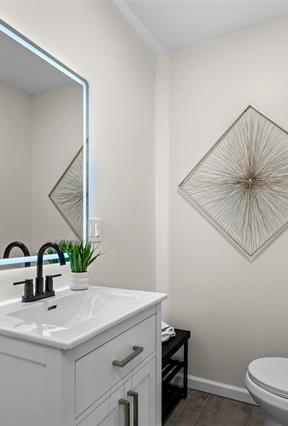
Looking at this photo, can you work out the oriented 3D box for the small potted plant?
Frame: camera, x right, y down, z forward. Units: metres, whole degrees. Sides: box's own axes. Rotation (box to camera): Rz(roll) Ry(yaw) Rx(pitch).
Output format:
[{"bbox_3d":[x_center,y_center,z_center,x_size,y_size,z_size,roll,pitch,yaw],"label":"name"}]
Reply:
[{"bbox_3d":[-0.275,0.237,1.278,0.165,0.212,0.170,0,-2,0],"label":"small potted plant"}]

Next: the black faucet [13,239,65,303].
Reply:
[{"bbox_3d":[-0.354,0.221,1.076,0.158,0.216,0.236,-1,-3,27],"label":"black faucet"}]

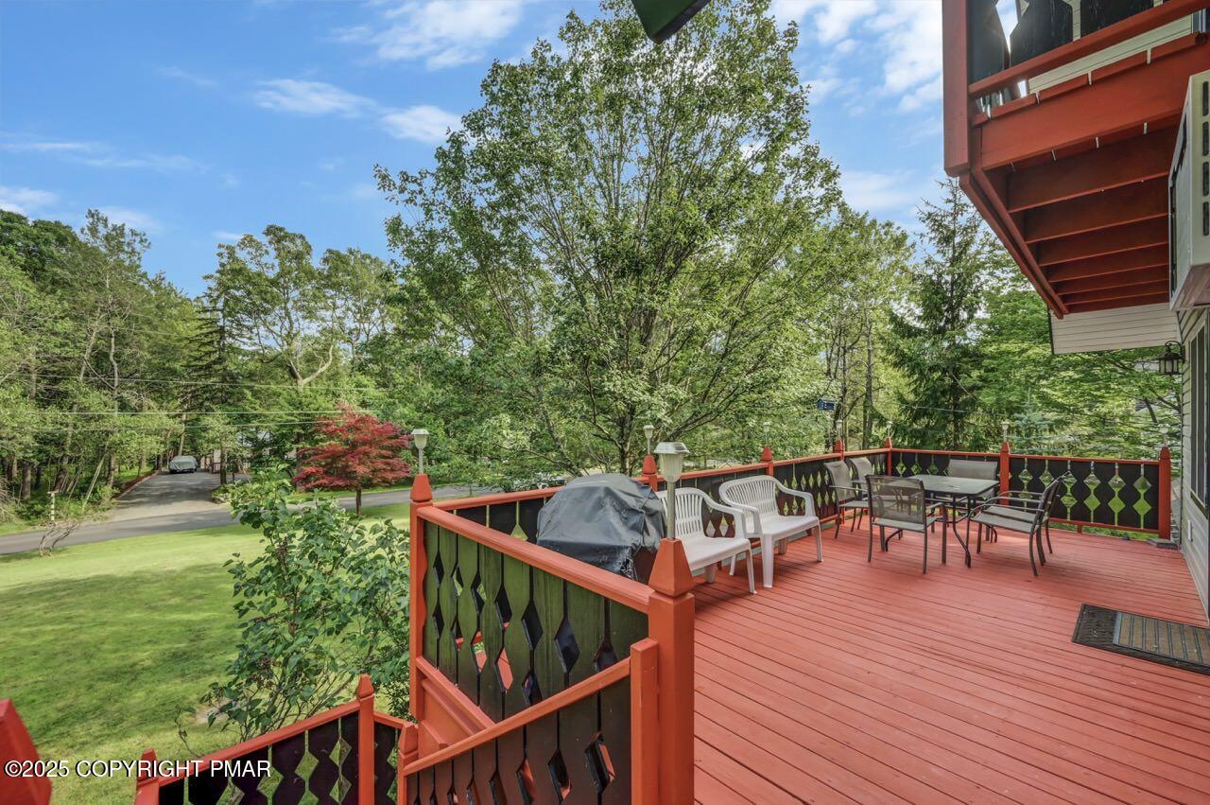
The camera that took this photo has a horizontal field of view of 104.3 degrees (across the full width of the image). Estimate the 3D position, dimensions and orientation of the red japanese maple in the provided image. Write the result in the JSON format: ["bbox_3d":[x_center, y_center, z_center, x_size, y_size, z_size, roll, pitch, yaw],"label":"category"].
[{"bbox_3d":[-12.103,2.783,22.500,4.950,5.250,4.900,1,-1,-28],"label":"red japanese maple"}]

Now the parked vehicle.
[{"bbox_3d":[-39.500,5.650,44.100,1.850,1.600,4.600,1,-1,-38],"label":"parked vehicle"}]

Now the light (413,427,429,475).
[{"bbox_3d":[-1.103,0.289,2.820,0.096,0.268,0.096,1,-1,-43],"label":"light"}]

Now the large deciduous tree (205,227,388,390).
[{"bbox_3d":[-20.816,-2.960,32.000,10.600,17.800,10.200,1,-1,-33],"label":"large deciduous tree"}]

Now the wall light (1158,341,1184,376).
[{"bbox_3d":[5.957,-0.458,4.950,0.160,0.360,0.200,1,-1,-43],"label":"wall light"}]

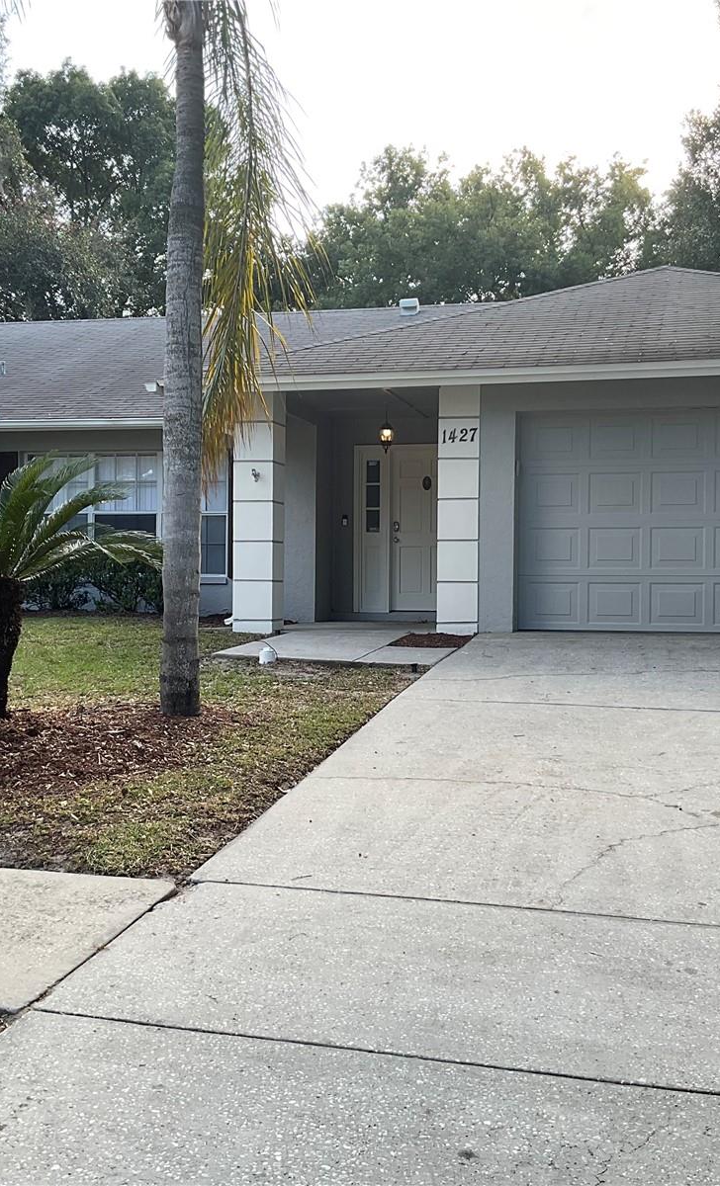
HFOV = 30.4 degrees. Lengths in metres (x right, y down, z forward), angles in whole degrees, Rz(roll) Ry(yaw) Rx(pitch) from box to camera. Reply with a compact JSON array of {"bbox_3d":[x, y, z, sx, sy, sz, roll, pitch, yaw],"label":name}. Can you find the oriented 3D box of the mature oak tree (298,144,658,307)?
[{"bbox_3d":[2.950,-5.400,33.000,9.200,11.200,9.000,0,0,0],"label":"mature oak tree"}]

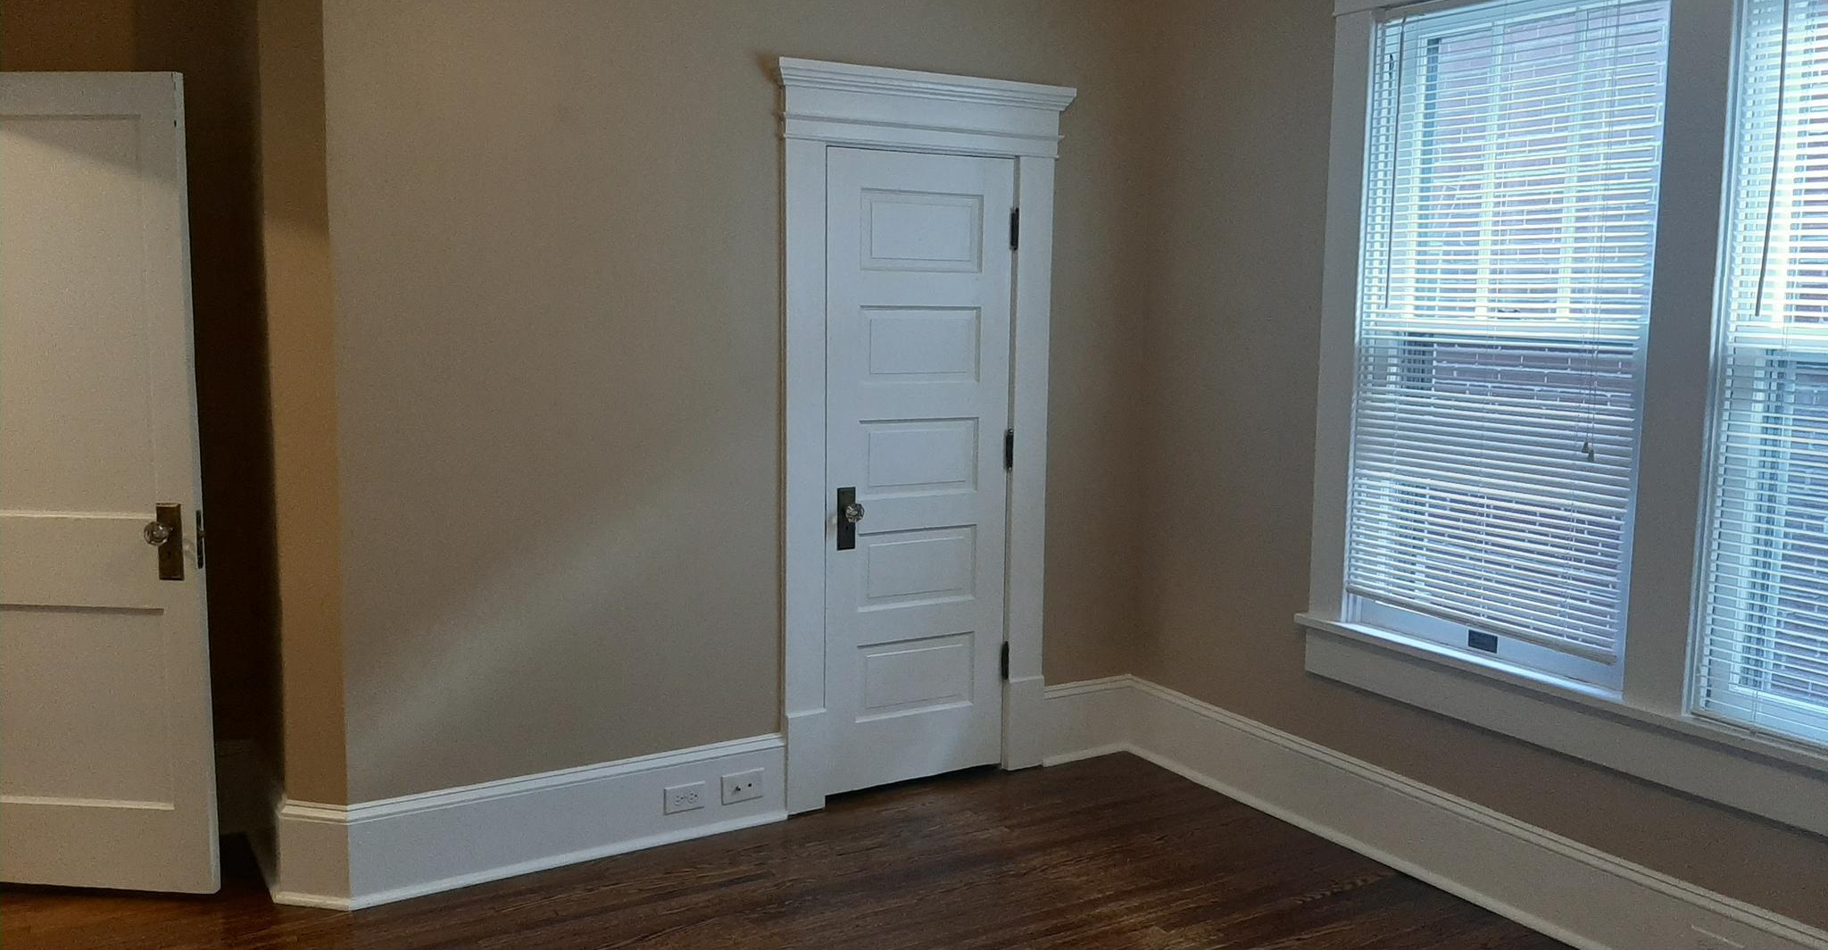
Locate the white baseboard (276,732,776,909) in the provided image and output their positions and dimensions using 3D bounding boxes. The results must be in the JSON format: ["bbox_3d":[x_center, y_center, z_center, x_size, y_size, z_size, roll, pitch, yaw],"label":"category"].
[{"bbox_3d":[-0.942,0.885,3.565,1.311,0.237,0.145,-4,8,-31],"label":"white baseboard"}]

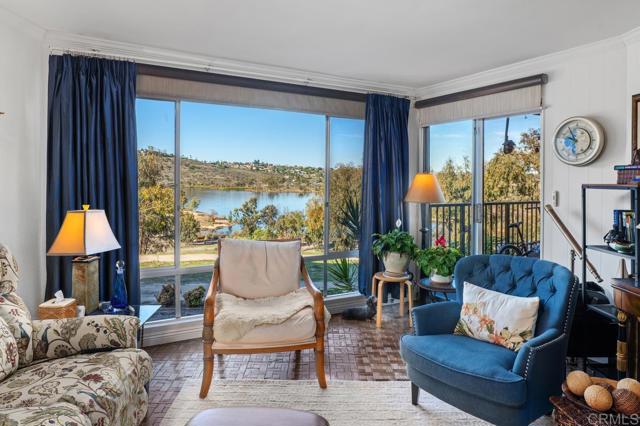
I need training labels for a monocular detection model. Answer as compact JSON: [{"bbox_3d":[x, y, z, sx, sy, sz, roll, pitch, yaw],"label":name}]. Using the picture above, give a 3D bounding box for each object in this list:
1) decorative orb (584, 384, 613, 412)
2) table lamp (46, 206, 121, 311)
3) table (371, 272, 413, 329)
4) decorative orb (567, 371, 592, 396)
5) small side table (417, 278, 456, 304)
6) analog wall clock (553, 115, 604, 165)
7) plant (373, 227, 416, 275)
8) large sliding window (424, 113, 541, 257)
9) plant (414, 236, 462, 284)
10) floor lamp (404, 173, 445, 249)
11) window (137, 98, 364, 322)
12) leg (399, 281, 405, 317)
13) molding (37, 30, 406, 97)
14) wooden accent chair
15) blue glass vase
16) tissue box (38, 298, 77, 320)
[{"bbox_3d":[1.097,0.731,1.680,0.095,0.095,0.095,0,3,0],"label":"decorative orb"},{"bbox_3d":[-1.482,0.271,2.715,0.290,0.650,0.290,1,3,13],"label":"table lamp"},{"bbox_3d":[0.695,0.831,4.130,0.370,0.450,0.370,0,4,0],"label":"table"},{"bbox_3d":[1.089,0.716,1.790,0.095,0.095,0.095,0,3,0],"label":"decorative orb"},{"bbox_3d":[1.073,0.845,3.630,0.490,0.480,0.490,0,4,0],"label":"small side table"},{"bbox_3d":[2.070,-0.573,3.410,0.065,0.370,0.370,-2,4,-34],"label":"analog wall clock"},{"bbox_3d":[0.718,0.375,4.130,0.420,0.440,0.400,0,4,0],"label":"plant"},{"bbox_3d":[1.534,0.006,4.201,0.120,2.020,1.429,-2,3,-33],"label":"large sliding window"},{"bbox_3d":[1.005,0.401,3.600,0.410,0.410,0.400,0,3,0],"label":"plant"},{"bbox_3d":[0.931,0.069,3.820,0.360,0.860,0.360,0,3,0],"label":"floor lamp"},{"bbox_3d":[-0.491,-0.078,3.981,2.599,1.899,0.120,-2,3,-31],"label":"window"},{"bbox_3d":[0.821,0.834,4.251,0.042,0.400,0.042,0,3,0],"label":"leg"},{"bbox_3d":[-0.420,-1.326,3.963,3.570,0.110,0.090,-2,4,-30],"label":"molding"},{"bbox_3d":[-0.410,0.669,3.070,0.770,0.900,0.740,-1,4,-9],"label":"wooden accent chair"},{"bbox_3d":[-1.285,0.458,2.740,0.105,0.305,0.105,0,4,0],"label":"blue glass vase"},{"bbox_3d":[-1.499,0.571,2.440,0.145,0.120,0.160,0,4,-3],"label":"tissue box"}]

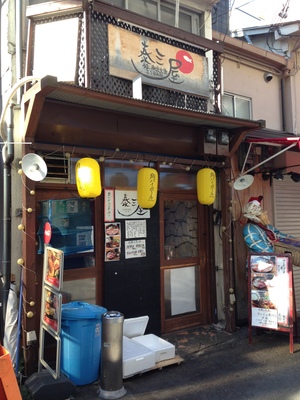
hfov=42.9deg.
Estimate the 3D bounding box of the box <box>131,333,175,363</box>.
[{"bbox_3d":[0.017,1.545,3.973,0.280,0.117,0.455,0,-3,-31],"label":"box"}]

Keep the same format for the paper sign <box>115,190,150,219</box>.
[{"bbox_3d":[-0.189,0.051,4.477,0.510,0.335,0.015,1,-3,-40],"label":"paper sign"}]

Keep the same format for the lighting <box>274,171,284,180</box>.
[{"bbox_3d":[1.882,-0.352,5.550,0.115,0.125,0.125,1,-3,-35],"label":"lighting"}]

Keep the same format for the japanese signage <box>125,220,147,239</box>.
[{"bbox_3d":[-0.155,0.345,4.495,0.304,0.210,0.006,1,-3,-40],"label":"japanese signage"}]

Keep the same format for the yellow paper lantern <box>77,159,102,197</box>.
[{"bbox_3d":[-0.628,-0.224,3.938,0.250,0.450,0.250,-5,-2,0],"label":"yellow paper lantern"}]

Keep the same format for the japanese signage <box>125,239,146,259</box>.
[{"bbox_3d":[-0.162,0.581,4.477,0.303,0.208,0.006,1,-3,-40],"label":"japanese signage"}]

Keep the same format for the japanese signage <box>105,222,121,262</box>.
[{"bbox_3d":[-0.412,0.473,4.272,0.205,0.427,0.008,1,-3,-40],"label":"japanese signage"}]

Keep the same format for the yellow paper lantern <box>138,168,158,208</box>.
[{"bbox_3d":[-0.025,-0.133,4.372,0.240,0.475,0.240,-1,-2,0],"label":"yellow paper lantern"}]

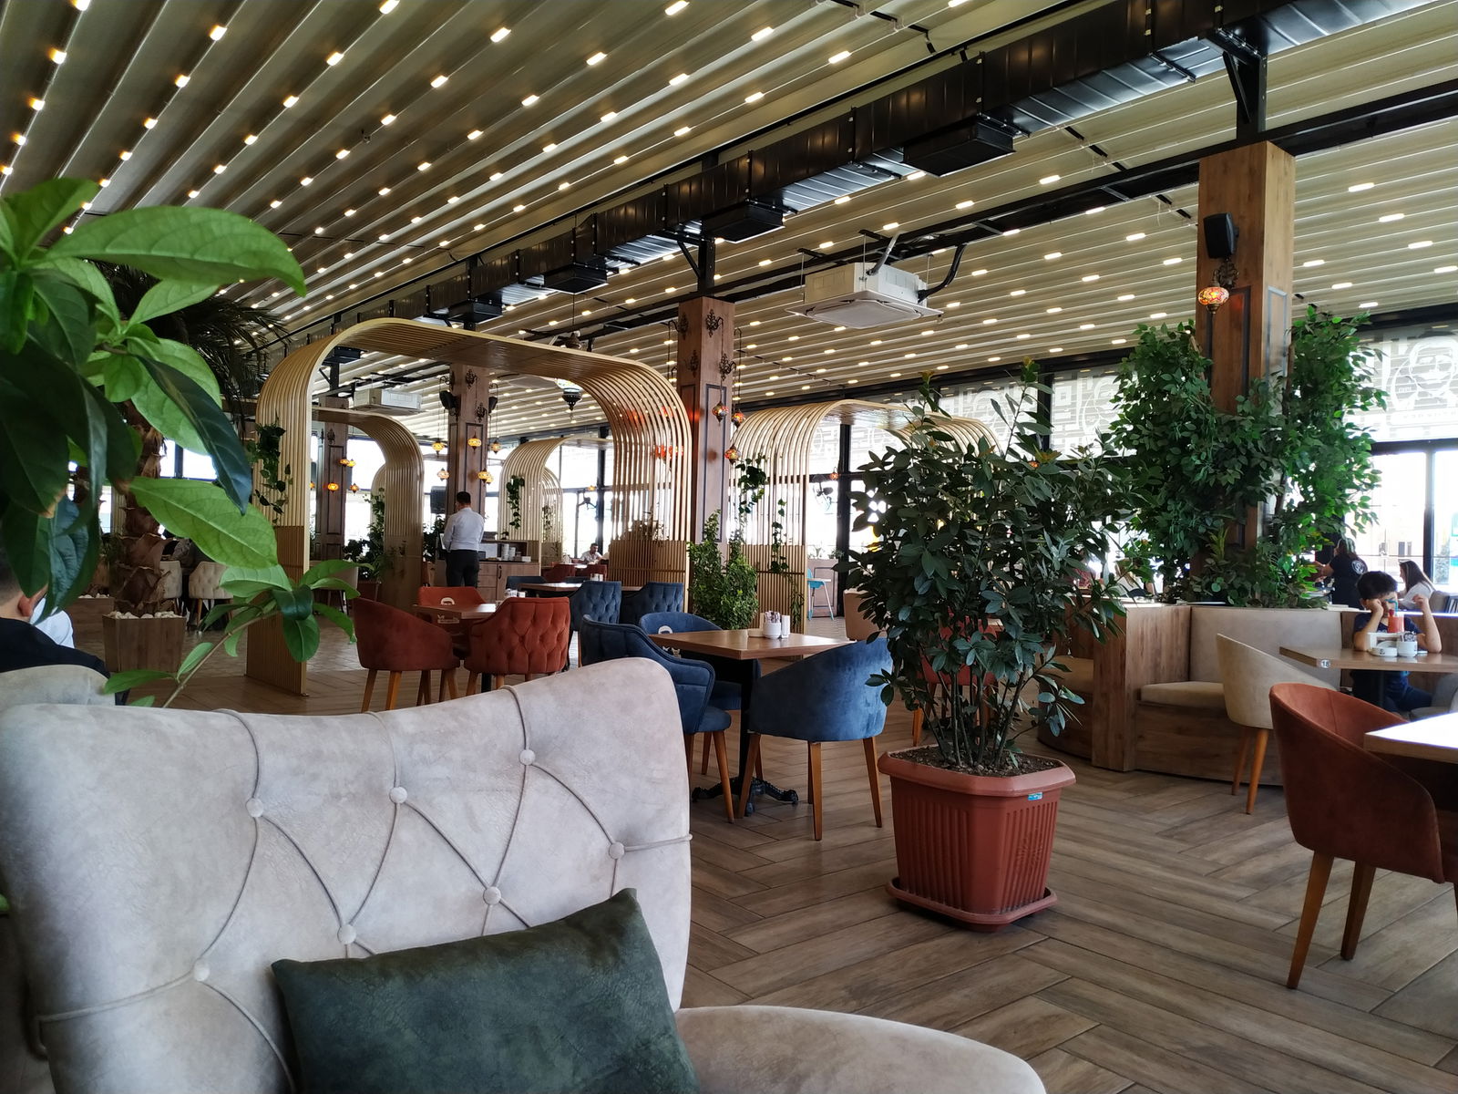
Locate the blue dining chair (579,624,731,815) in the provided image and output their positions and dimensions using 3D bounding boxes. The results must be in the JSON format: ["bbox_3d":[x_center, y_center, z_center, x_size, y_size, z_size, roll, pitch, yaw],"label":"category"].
[{"bbox_3d":[-0.293,0.758,4.403,0.560,0.860,0.540,1,0,-40],"label":"blue dining chair"}]

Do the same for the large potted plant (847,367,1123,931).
[{"bbox_3d":[0.862,0.291,3.470,0.860,1.790,0.860,2,-1,-40],"label":"large potted plant"}]

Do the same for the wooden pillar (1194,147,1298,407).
[{"bbox_3d":[3.380,-0.652,6.720,0.440,3.870,0.440,2,-1,-40],"label":"wooden pillar"}]

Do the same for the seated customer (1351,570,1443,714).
[{"bbox_3d":[3.441,0.684,5.247,0.460,1.120,0.540,2,0,8],"label":"seated customer"}]

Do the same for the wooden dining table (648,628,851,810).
[{"bbox_3d":[0.089,0.801,4.711,0.710,0.745,0.710,2,-1,-40],"label":"wooden dining table"}]

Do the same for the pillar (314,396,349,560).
[{"bbox_3d":[-7.322,-0.852,18.640,0.400,3.720,0.400,1,0,-40],"label":"pillar"}]

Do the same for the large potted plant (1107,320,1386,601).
[{"bbox_3d":[3.201,-0.534,6.280,1.700,1.880,1.250,1,0,0],"label":"large potted plant"}]

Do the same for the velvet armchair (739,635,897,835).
[{"bbox_3d":[0.371,0.793,4.418,0.550,0.820,0.550,1,0,-40],"label":"velvet armchair"}]

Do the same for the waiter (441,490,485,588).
[{"bbox_3d":[-3.208,0.234,12.200,0.500,1.800,0.330,2,0,-25],"label":"waiter"}]

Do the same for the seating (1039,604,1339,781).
[{"bbox_3d":[2.850,0.798,5.950,1.800,0.920,1.150,1,0,5],"label":"seating"}]

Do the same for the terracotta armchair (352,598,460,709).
[{"bbox_3d":[-1.932,0.720,6.027,0.580,0.810,0.570,2,-1,-40],"label":"terracotta armchair"}]

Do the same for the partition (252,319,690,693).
[{"bbox_3d":[-2.219,-0.333,9.322,3.690,2.940,1.390,1,0,-40],"label":"partition"}]

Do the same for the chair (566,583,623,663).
[{"bbox_3d":[-1.392,0.748,9.747,0.580,0.840,0.580,2,-1,-40],"label":"chair"}]

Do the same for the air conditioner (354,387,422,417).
[{"bbox_3d":[-5.398,-2.280,15.848,0.920,0.310,0.920,1,0,-40],"label":"air conditioner"}]

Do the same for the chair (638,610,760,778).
[{"bbox_3d":[-0.158,0.759,5.051,0.570,0.820,0.580,2,-1,-44],"label":"chair"}]

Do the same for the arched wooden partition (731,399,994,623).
[{"bbox_3d":[1.738,-0.162,12.438,3.540,2.880,1.420,2,-1,-40],"label":"arched wooden partition"}]

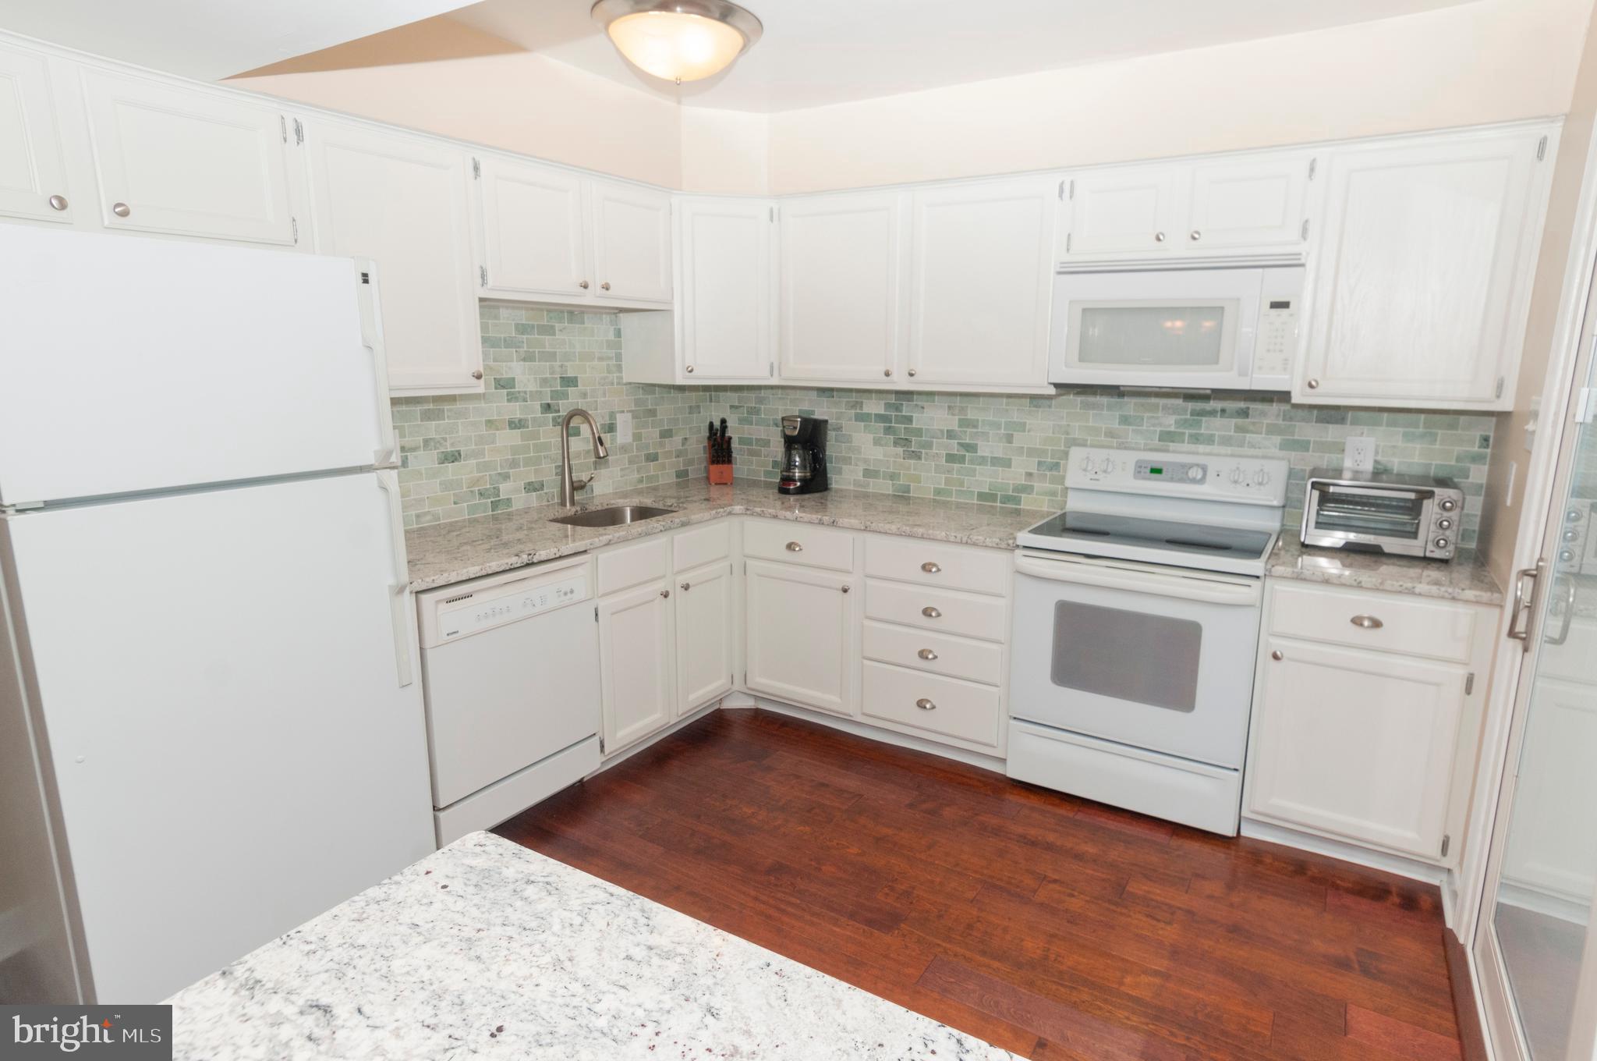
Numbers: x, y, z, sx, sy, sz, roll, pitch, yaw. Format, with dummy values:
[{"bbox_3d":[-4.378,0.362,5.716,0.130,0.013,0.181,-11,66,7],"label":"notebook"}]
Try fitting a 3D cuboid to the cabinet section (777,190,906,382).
[{"bbox_3d":[0.164,-0.978,3.290,0.550,0.723,0.025,7,13,30],"label":"cabinet section"}]

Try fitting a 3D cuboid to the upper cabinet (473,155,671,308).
[{"bbox_3d":[-0.902,-1.084,3.023,0.325,0.455,0.908,9,15,34],"label":"upper cabinet"}]

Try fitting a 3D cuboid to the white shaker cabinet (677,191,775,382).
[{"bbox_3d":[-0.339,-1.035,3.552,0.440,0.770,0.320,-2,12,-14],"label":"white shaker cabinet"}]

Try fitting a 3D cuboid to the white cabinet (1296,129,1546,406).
[{"bbox_3d":[1.906,-0.786,2.488,0.543,0.766,0.325,7,14,29],"label":"white cabinet"}]

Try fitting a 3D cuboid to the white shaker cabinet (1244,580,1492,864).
[{"bbox_3d":[1.802,0.518,2.595,0.535,0.800,0.610,7,13,30],"label":"white shaker cabinet"}]

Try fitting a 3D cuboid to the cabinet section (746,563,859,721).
[{"bbox_3d":[0.003,0.435,3.298,0.519,0.583,0.025,7,13,30],"label":"cabinet section"}]

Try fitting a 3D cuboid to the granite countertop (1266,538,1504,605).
[{"bbox_3d":[1.802,0.106,2.503,0.540,0.038,0.635,7,13,30],"label":"granite countertop"}]

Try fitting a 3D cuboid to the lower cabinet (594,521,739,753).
[{"bbox_3d":[-0.741,0.353,3.257,0.610,0.800,0.830,7,13,30],"label":"lower cabinet"}]

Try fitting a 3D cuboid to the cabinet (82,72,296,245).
[{"bbox_3d":[-1.474,-0.898,1.963,0.025,0.335,0.409,9,15,34],"label":"cabinet"}]

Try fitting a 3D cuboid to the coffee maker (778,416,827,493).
[{"bbox_3d":[0.019,-0.342,3.659,0.152,0.325,0.218,10,16,37],"label":"coffee maker"}]

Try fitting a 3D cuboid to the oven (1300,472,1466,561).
[{"bbox_3d":[1.902,-0.049,2.613,0.395,0.220,0.290,9,14,35],"label":"oven"}]

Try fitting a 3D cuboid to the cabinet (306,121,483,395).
[{"bbox_3d":[-1.315,-0.812,2.487,0.325,0.764,0.528,9,15,34],"label":"cabinet"}]

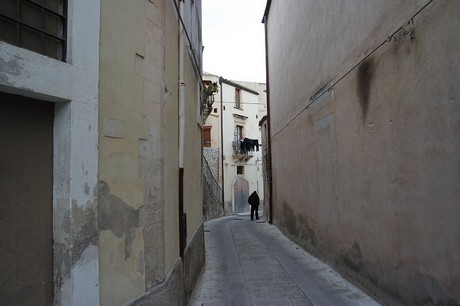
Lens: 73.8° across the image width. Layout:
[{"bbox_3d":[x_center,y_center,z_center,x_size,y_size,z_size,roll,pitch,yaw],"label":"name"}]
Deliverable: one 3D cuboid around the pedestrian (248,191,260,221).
[{"bbox_3d":[1.314,2.865,16.500,0.580,1.610,0.400,-2,-4,13],"label":"pedestrian"}]

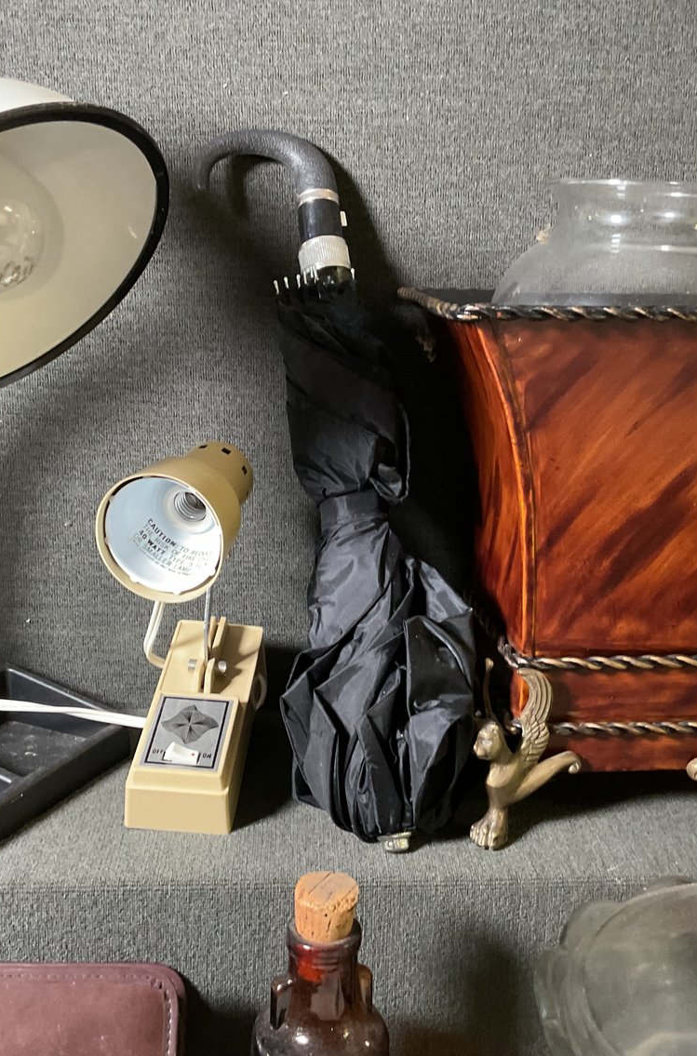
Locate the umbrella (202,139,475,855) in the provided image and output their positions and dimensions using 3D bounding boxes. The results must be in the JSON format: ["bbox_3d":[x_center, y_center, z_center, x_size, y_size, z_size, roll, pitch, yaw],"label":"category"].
[{"bbox_3d":[-0.005,-0.025,0.611,0.118,0.377,0.085,-6,-8,-3],"label":"umbrella"}]

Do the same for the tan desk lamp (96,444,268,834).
[{"bbox_3d":[-0.090,0.050,0.645,0.080,0.177,0.143,2,15,4],"label":"tan desk lamp"}]

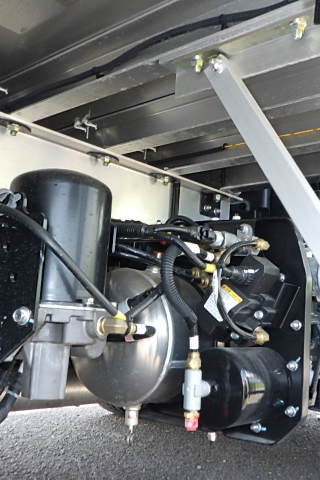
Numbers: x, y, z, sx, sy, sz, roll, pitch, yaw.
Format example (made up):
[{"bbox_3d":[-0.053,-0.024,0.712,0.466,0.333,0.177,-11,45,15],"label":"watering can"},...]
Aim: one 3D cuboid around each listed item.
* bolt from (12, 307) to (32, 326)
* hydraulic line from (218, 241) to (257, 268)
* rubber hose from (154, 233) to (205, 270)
[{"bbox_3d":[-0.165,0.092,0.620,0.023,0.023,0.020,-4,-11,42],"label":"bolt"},{"bbox_3d":[0.159,0.030,1.060,0.070,0.060,0.050,-4,-11,40],"label":"hydraulic line"},{"bbox_3d":[0.042,0.021,0.937,0.138,0.052,0.019,11,-11,-43],"label":"rubber hose"}]

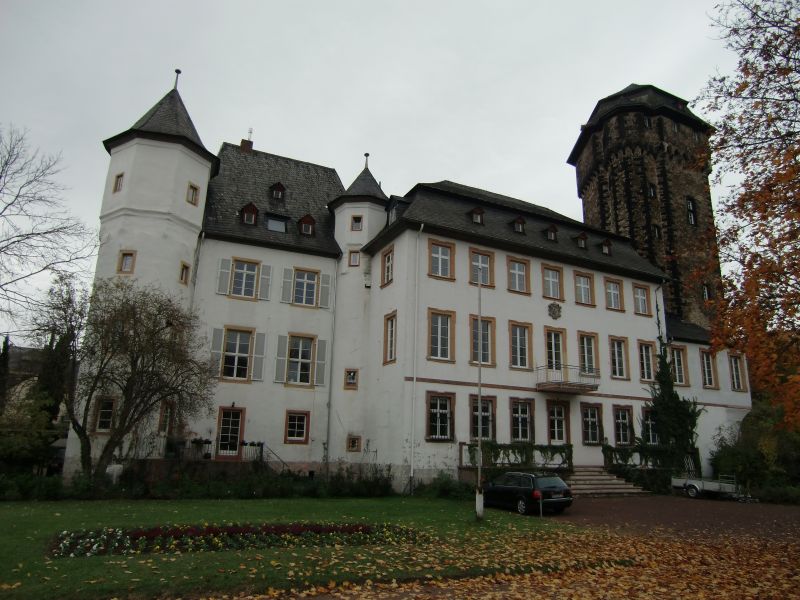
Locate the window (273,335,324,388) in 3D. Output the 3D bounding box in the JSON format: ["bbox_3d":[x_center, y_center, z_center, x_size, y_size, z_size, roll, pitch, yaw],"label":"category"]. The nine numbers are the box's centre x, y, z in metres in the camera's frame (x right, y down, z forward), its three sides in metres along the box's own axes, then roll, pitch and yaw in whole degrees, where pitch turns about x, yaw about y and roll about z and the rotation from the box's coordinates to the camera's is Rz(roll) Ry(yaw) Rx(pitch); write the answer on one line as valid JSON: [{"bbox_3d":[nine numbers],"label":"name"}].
[{"bbox_3d":[-5.307,3.269,29.708,2.573,2.632,0.200,8,-15,-25],"label":"window"}]

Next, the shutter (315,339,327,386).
[{"bbox_3d":[-4.297,3.409,30.123,0.516,2.551,0.070,8,-15,-25],"label":"shutter"}]

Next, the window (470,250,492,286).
[{"bbox_3d":[4.449,-1.717,30.261,1.392,1.808,0.180,9,-16,-27],"label":"window"}]

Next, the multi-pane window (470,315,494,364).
[{"bbox_3d":[4.362,2.140,29.315,1.472,2.393,0.180,9,-16,-27],"label":"multi-pane window"}]

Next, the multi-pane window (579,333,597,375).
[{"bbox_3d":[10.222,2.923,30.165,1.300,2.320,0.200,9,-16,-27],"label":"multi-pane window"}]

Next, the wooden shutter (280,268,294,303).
[{"bbox_3d":[-6.985,-0.893,34.517,0.674,2.262,0.080,8,-16,-23],"label":"wooden shutter"}]

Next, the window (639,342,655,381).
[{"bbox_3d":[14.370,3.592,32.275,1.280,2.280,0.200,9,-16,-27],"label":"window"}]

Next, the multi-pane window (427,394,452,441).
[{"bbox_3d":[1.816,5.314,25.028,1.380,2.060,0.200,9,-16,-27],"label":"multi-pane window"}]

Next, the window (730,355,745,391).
[{"bbox_3d":[24.073,5.169,39.565,1.152,2.422,0.180,9,-16,-27],"label":"window"}]

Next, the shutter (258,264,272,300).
[{"bbox_3d":[-7.189,-0.925,29.667,0.560,1.925,0.070,8,-15,-25],"label":"shutter"}]

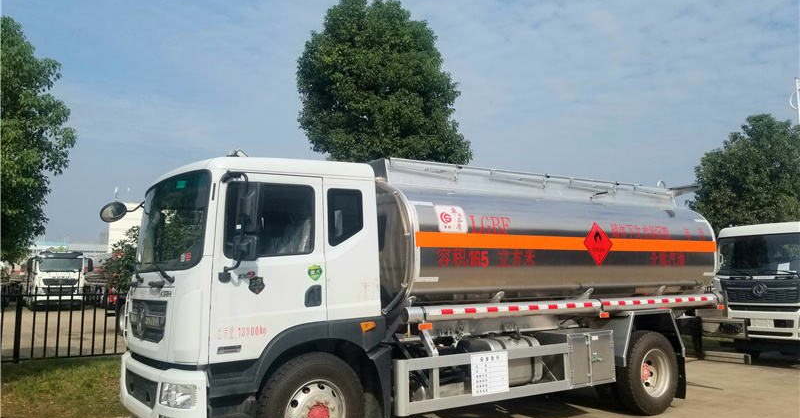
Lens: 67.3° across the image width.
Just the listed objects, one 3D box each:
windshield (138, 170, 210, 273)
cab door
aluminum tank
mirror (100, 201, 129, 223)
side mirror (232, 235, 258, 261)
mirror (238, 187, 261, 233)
[{"bbox_3d":[-2.301,0.187,5.834,0.340,0.900,2.150,12,-11,-30],"label":"windshield"},{"bbox_3d":[-1.125,0.476,5.203,1.020,1.560,0.150,3,-7,-32],"label":"cab door"},{"bbox_3d":[1.702,0.461,8.321,5.500,1.760,2.400,3,-7,-32],"label":"aluminum tank"},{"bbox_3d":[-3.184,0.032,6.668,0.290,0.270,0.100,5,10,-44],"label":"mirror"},{"bbox_3d":[-1.223,0.313,4.756,0.200,0.220,0.100,-3,-6,28],"label":"side mirror"},{"bbox_3d":[-1.203,0.004,4.799,0.200,0.400,0.100,-3,-6,28],"label":"mirror"}]

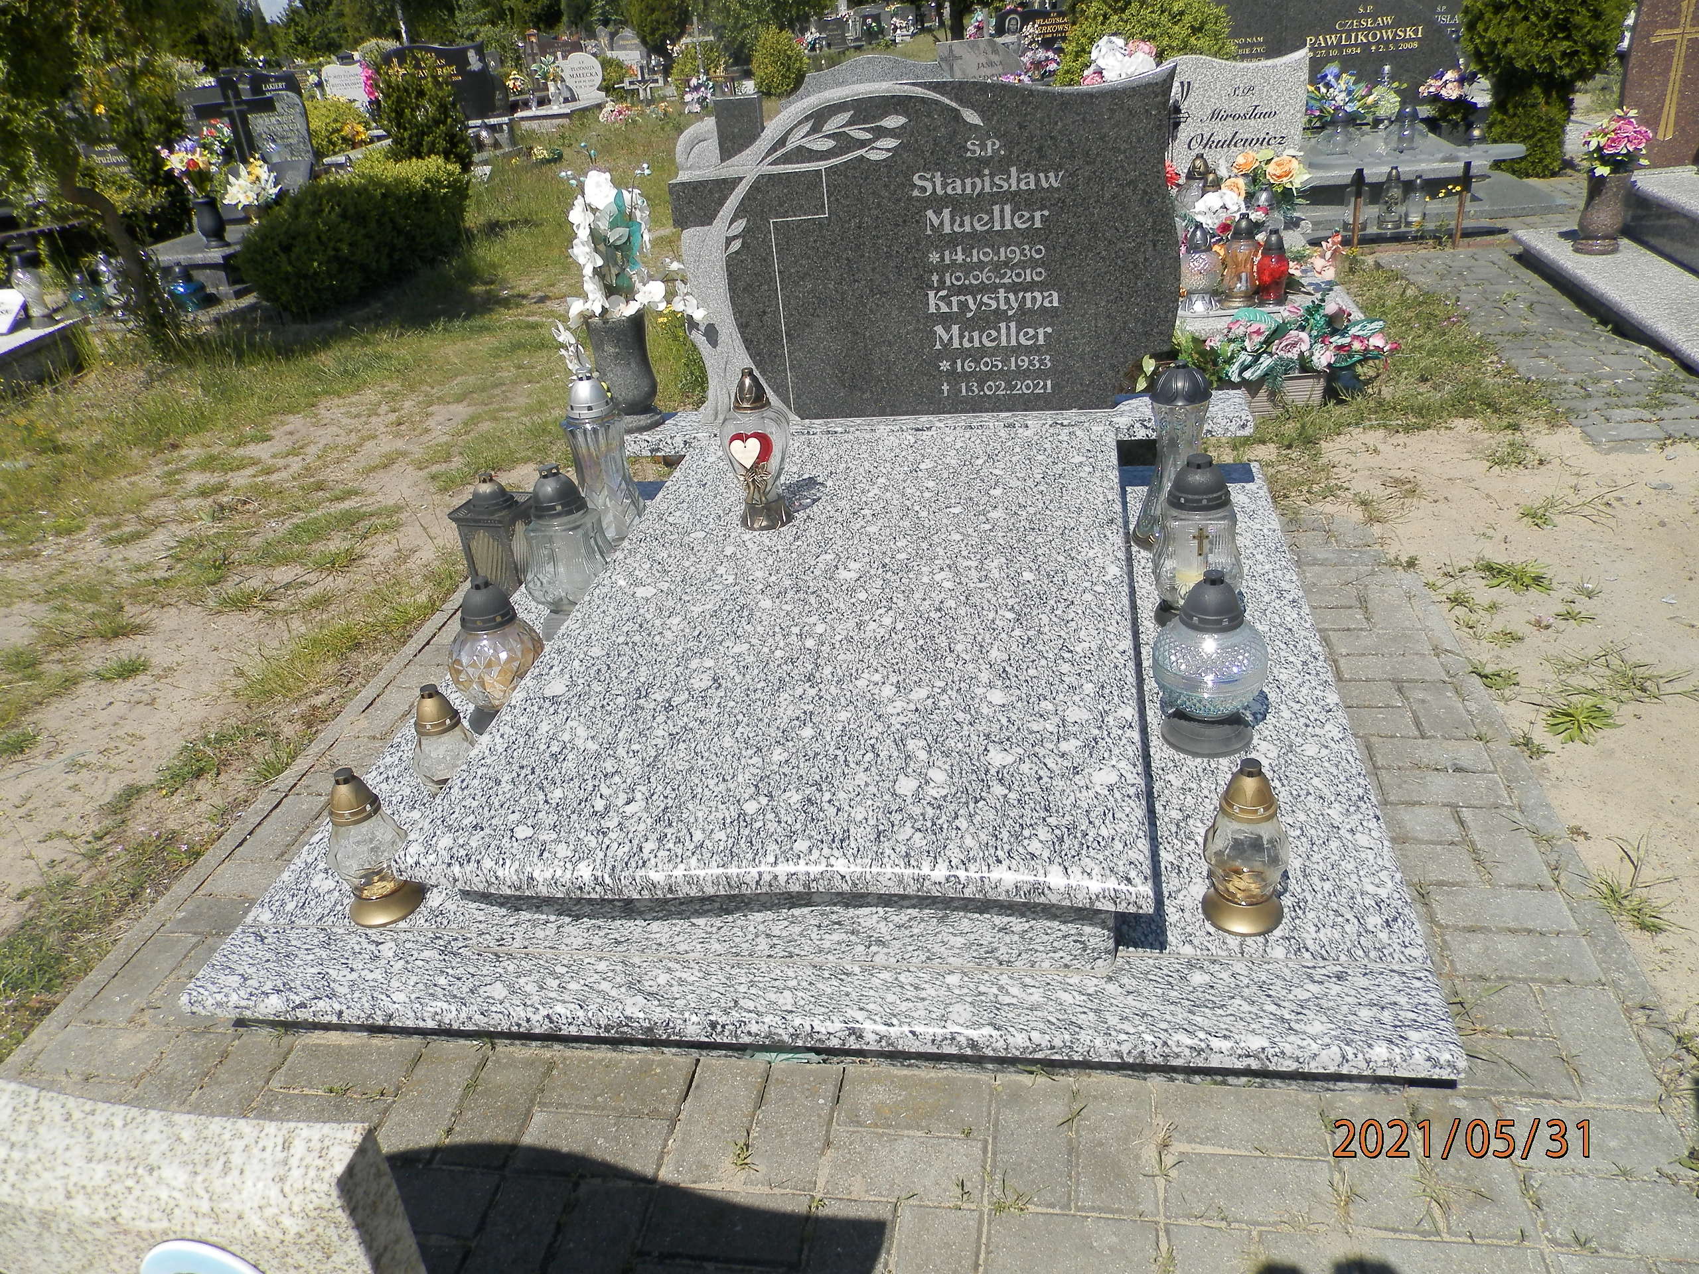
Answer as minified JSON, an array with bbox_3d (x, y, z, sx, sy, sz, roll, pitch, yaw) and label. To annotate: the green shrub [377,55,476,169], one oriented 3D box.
[{"bbox_3d":[-4.137,-5.075,11.999,0.900,1.200,0.850,-1,28,11],"label":"green shrub"}]

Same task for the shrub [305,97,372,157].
[{"bbox_3d":[-6.173,-6.226,14.916,0.780,0.650,0.720,-1,28,11],"label":"shrub"}]

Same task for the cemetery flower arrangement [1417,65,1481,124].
[{"bbox_3d":[3.072,-2.778,6.280,0.320,0.330,0.300,-1,28,11],"label":"cemetery flower arrangement"}]

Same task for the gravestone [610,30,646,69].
[{"bbox_3d":[-3.982,-10.723,22.630,0.750,0.850,0.700,-1,29,11],"label":"gravestone"}]

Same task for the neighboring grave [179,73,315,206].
[{"bbox_3d":[-3.978,-3.285,8.159,0.950,0.850,0.350,-1,28,11],"label":"neighboring grave"}]

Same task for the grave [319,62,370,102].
[{"bbox_3d":[-6.451,-6.919,15.801,0.580,0.750,0.150,-1,28,11],"label":"grave"}]

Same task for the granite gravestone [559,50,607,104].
[{"bbox_3d":[-3.390,-7.151,15.667,0.600,0.610,0.130,-1,29,11],"label":"granite gravestone"}]

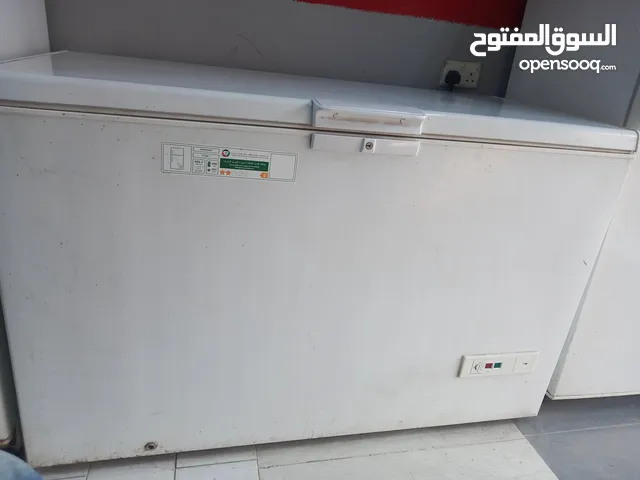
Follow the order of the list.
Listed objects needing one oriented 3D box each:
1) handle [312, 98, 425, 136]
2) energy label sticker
[{"bbox_3d":[0.094,-0.239,0.903,0.218,0.047,0.044,1,23,-15],"label":"handle"},{"bbox_3d":[-0.169,-0.147,0.887,0.256,0.057,0.003,2,23,-16],"label":"energy label sticker"}]

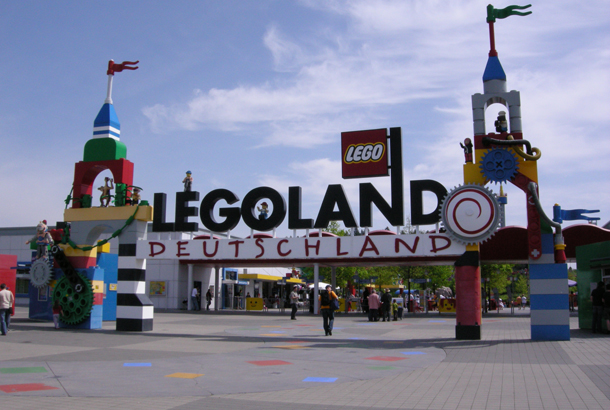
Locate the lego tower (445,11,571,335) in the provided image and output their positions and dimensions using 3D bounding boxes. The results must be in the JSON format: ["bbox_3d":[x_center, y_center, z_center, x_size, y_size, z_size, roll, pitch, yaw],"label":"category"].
[{"bbox_3d":[6.607,-1.325,21.558,3.850,11.560,1.400,-2,-8,18],"label":"lego tower"}]

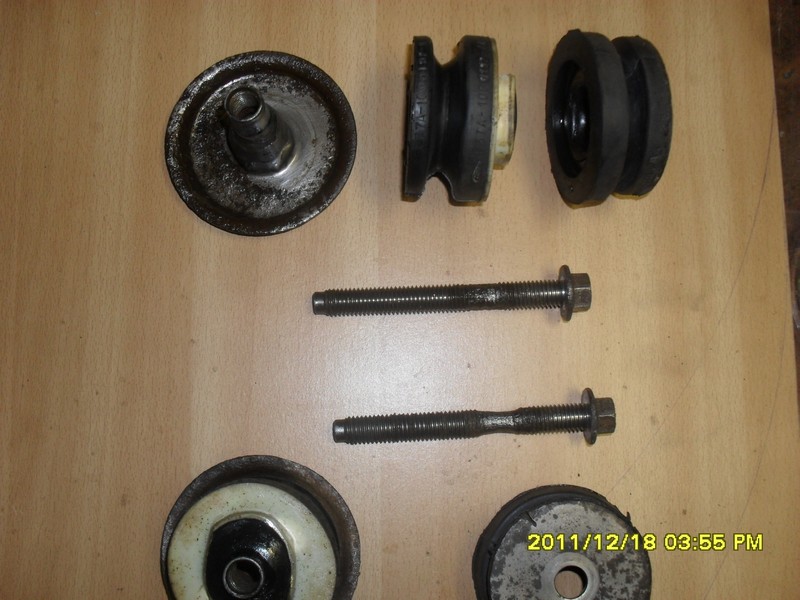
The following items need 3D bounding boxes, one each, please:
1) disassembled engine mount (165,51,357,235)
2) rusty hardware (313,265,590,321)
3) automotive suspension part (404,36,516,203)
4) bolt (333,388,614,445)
[{"bbox_3d":[-0.061,-0.071,0.337,0.084,0.049,0.084,0,83,1],"label":"disassembled engine mount"},{"bbox_3d":[0.021,-0.001,0.342,0.118,0.024,0.024,-2,82,4],"label":"rusty hardware"},{"bbox_3d":[0.024,-0.072,0.327,0.041,0.067,0.067,3,83,1],"label":"automotive suspension part"},{"bbox_3d":[0.030,0.051,0.335,0.117,0.024,0.024,-4,82,3],"label":"bolt"}]

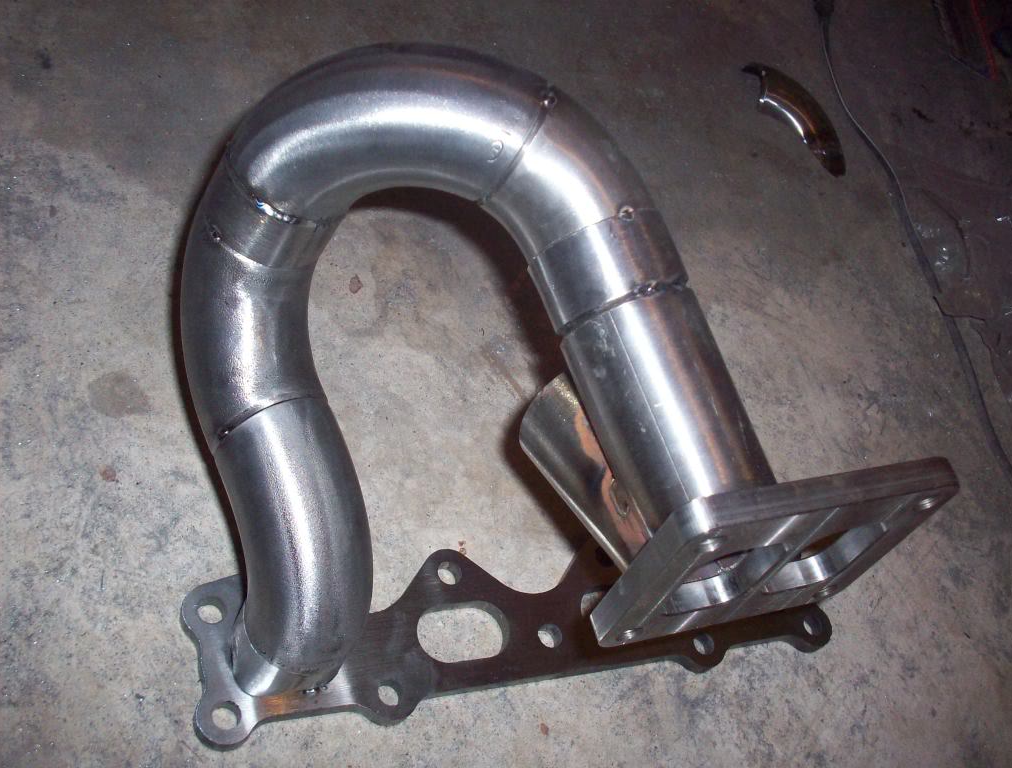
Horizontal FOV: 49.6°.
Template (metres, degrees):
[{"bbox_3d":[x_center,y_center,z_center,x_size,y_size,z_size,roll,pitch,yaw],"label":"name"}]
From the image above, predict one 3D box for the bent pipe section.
[{"bbox_3d":[-0.032,0.011,0.460,0.175,0.260,0.220,-9,57,-28],"label":"bent pipe section"}]

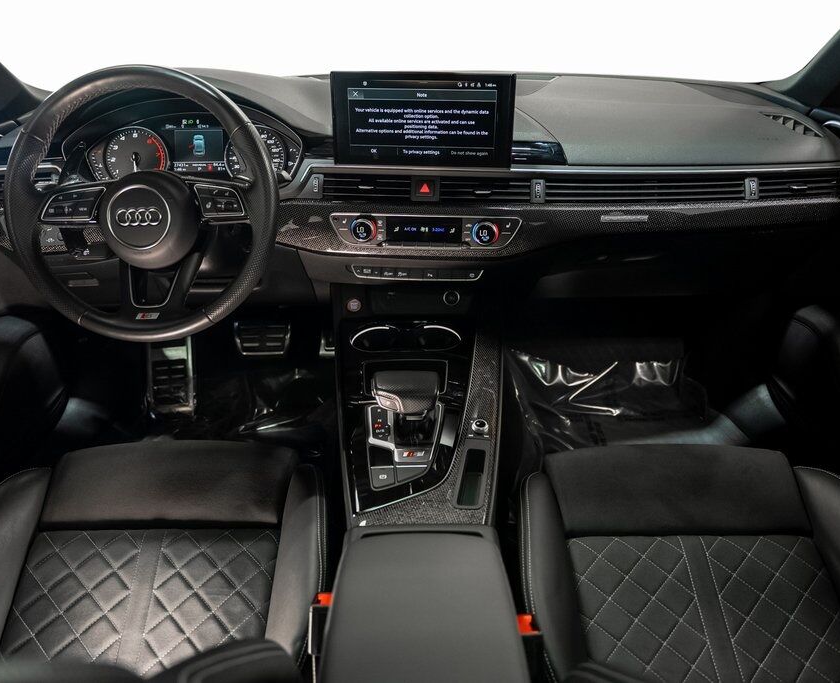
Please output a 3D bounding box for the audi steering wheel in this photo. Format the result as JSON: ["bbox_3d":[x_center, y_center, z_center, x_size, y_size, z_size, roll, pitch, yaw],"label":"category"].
[{"bbox_3d":[-0.377,-0.189,0.993,0.370,0.365,0.090,0,7,0],"label":"audi steering wheel"}]

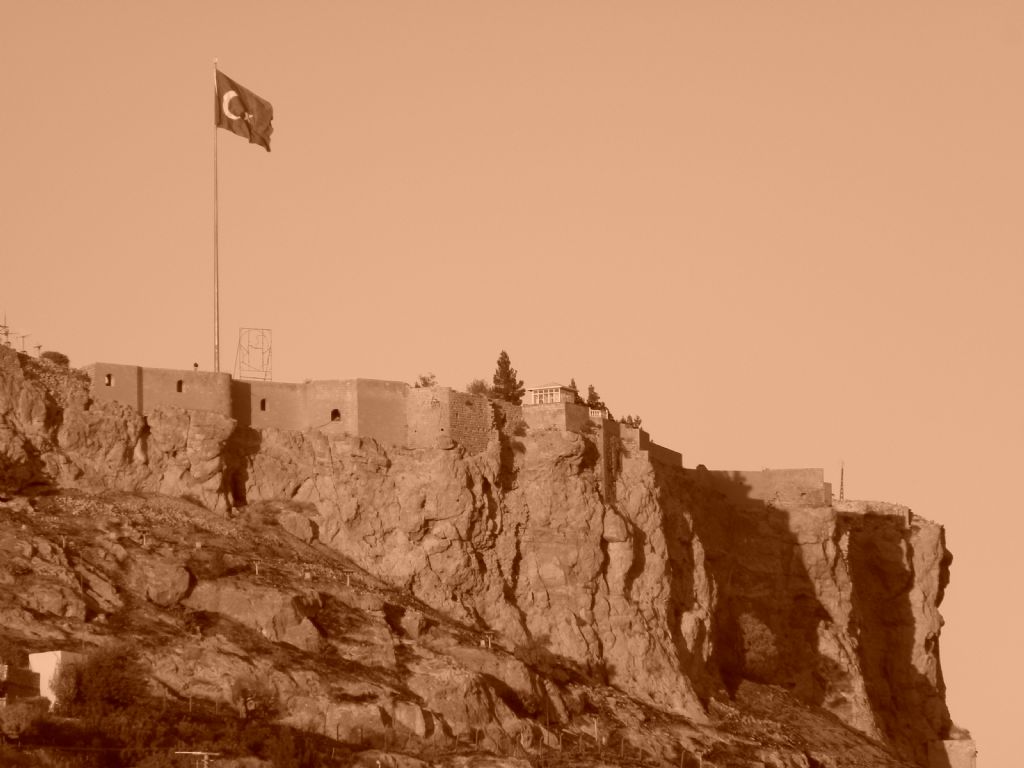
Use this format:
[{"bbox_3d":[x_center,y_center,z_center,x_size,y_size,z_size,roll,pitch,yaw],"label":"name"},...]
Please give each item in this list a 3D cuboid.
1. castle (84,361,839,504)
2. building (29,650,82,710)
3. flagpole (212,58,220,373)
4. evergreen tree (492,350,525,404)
[{"bbox_3d":[-6.290,5.920,833.000,91.000,15.500,30.000,1,-8,-8],"label":"castle"},{"bbox_3d":[-46.330,30.160,680.000,4.400,6.000,4.200,-8,-11,43],"label":"building"},{"bbox_3d":[-36.690,-19.930,830.000,0.600,40.500,0.600,-1,-8,0],"label":"flagpole"},{"bbox_3d":[-0.430,-0.560,828.000,4.000,7.000,4.000,-1,-8,0],"label":"evergreen tree"}]

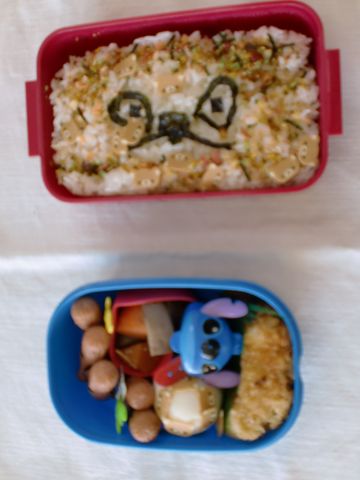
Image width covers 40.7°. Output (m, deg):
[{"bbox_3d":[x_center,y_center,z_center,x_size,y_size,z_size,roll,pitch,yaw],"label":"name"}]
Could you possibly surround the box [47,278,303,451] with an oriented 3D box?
[{"bbox_3d":[-0.003,0.075,0.316,0.157,0.045,0.105,-2,91,11],"label":"box"}]

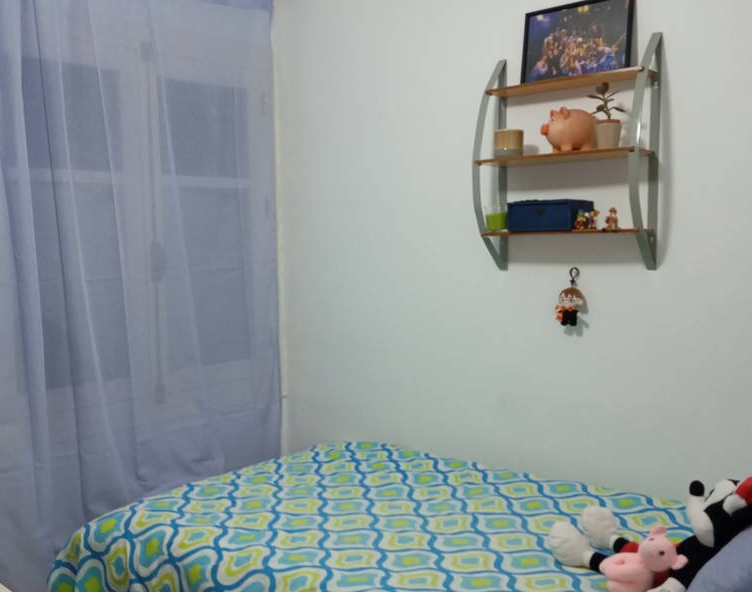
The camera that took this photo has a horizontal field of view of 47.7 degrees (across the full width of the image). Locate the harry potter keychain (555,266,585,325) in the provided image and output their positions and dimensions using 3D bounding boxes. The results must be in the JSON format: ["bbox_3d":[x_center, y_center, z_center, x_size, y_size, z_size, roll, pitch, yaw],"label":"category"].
[{"bbox_3d":[0.508,0.002,2.245,0.078,0.155,0.051,2,5,40],"label":"harry potter keychain"}]

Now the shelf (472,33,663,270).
[{"bbox_3d":[0.481,-0.354,2.187,0.464,0.580,0.138,2,5,40],"label":"shelf"}]

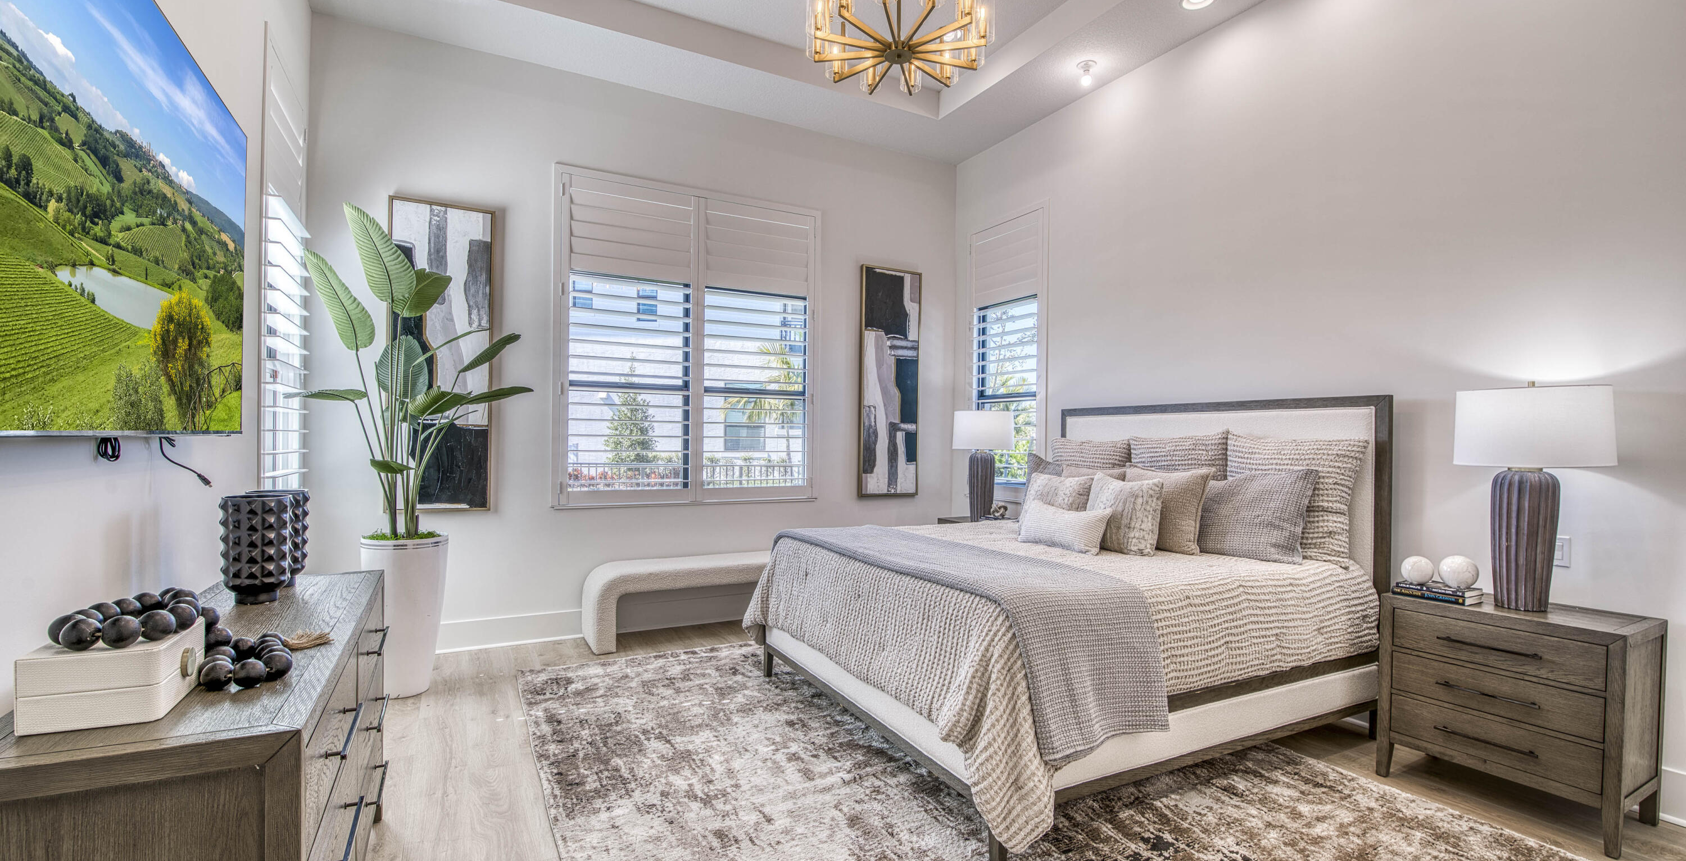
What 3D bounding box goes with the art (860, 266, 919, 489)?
[{"bbox_3d":[0.401,-0.403,5.920,0.577,1.900,0.045,1,0,-29],"label":"art"}]

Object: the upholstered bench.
[{"bbox_3d":[-0.995,1.176,5.009,1.540,0.510,0.450,1,-1,-29],"label":"upholstered bench"}]

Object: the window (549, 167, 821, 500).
[{"bbox_3d":[-1.073,-0.619,5.200,2.000,2.300,0.100,1,-1,-29],"label":"window"}]

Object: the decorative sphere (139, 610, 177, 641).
[{"bbox_3d":[-1.216,0.347,1.246,0.051,0.054,0.051,1,0,-29],"label":"decorative sphere"}]

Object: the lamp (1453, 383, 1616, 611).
[{"bbox_3d":[2.659,0.249,2.726,0.455,0.870,0.455,1,-1,-29],"label":"lamp"}]

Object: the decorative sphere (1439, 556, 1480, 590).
[{"bbox_3d":[2.487,0.572,2.839,0.126,0.124,0.126,1,0,-29],"label":"decorative sphere"}]

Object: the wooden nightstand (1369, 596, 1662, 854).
[{"bbox_3d":[2.619,1.061,2.755,0.455,0.743,0.705,1,0,-29],"label":"wooden nightstand"}]

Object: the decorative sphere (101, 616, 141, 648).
[{"bbox_3d":[-1.219,0.342,1.188,0.051,0.050,0.051,1,-1,-29],"label":"decorative sphere"}]

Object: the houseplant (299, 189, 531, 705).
[{"bbox_3d":[-2.303,0.110,3.827,1.080,2.570,0.930,1,-1,-29],"label":"houseplant"}]

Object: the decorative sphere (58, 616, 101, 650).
[{"bbox_3d":[-1.275,0.341,1.176,0.051,0.049,0.051,1,-1,-29],"label":"decorative sphere"}]

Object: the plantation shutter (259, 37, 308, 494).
[{"bbox_3d":[-2.774,-0.650,3.493,0.100,2.300,0.930,1,-1,-29],"label":"plantation shutter"}]

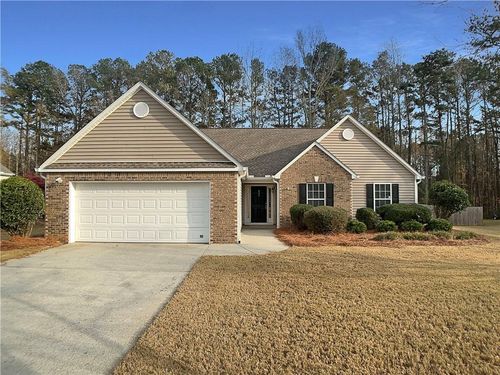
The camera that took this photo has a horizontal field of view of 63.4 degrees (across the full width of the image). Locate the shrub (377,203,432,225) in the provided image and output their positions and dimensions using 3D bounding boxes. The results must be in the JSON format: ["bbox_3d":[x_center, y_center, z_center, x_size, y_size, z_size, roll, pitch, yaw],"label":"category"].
[{"bbox_3d":[7.297,1.424,19.077,2.600,1.250,1.500,0,-1,0],"label":"shrub"}]

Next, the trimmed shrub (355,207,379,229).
[{"bbox_3d":[5.568,1.512,18.976,1.150,1.070,1.100,0,-1,0],"label":"trimmed shrub"}]

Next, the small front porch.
[{"bbox_3d":[0.566,0.883,21.187,1.850,2.350,2.100,0,-1,0],"label":"small front porch"}]

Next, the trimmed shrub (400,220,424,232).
[{"bbox_3d":[7.331,1.765,18.271,1.050,0.540,0.950,0,-1,0],"label":"trimmed shrub"}]

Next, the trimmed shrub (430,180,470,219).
[{"bbox_3d":[10.781,0.899,21.787,2.050,2.400,2.000,0,-1,0],"label":"trimmed shrub"}]

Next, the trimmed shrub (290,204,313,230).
[{"bbox_3d":[2.464,1.434,18.777,1.200,1.220,1.150,0,-1,0],"label":"trimmed shrub"}]

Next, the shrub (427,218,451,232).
[{"bbox_3d":[8.599,1.736,18.371,1.200,0.600,1.050,0,-1,0],"label":"shrub"}]

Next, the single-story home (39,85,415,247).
[{"bbox_3d":[0.620,-0.828,21.719,16.000,5.850,15.800,0,-1,0],"label":"single-story home"}]

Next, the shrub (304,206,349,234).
[{"bbox_3d":[3.367,1.425,17.777,1.900,1.200,1.500,0,-1,0],"label":"shrub"}]

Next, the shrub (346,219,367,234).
[{"bbox_3d":[4.710,1.715,17.772,0.900,0.620,0.880,0,-1,0],"label":"shrub"}]

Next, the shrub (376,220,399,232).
[{"bbox_3d":[6.200,1.765,18.271,0.950,0.540,0.900,0,-1,0],"label":"shrub"}]

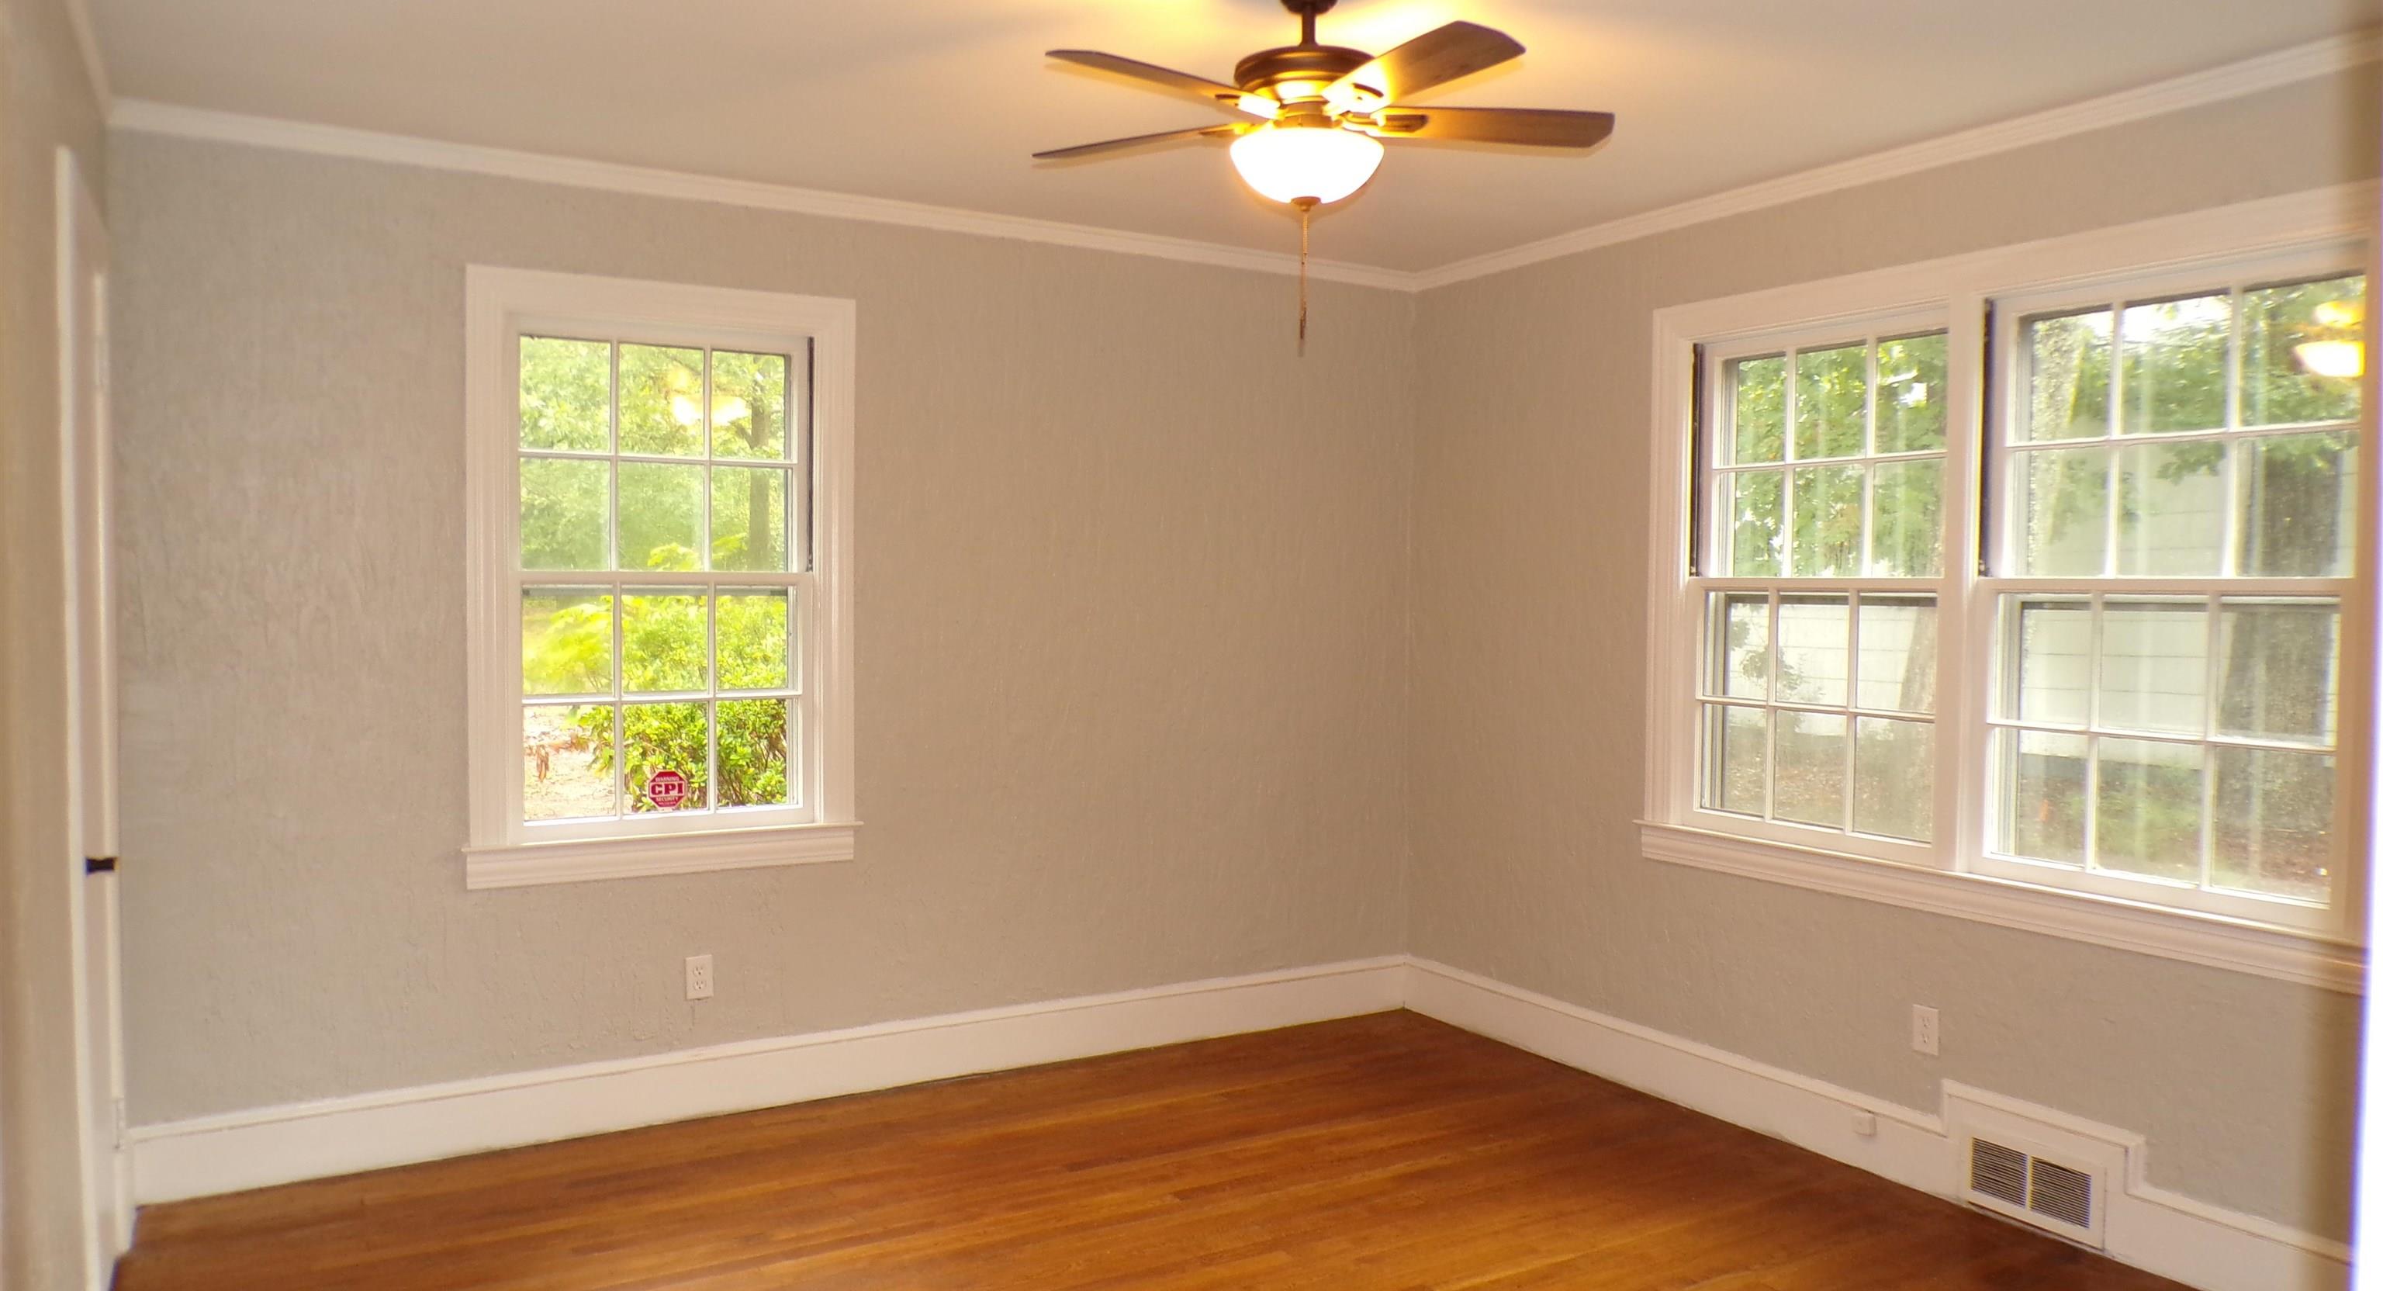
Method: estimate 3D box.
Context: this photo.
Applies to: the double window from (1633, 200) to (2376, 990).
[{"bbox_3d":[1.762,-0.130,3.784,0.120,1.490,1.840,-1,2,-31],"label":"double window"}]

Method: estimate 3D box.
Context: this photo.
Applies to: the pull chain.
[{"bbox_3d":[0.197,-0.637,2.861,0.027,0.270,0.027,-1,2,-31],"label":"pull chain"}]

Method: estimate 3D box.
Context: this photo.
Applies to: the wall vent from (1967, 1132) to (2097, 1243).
[{"bbox_3d":[1.839,1.182,3.619,0.020,0.168,0.310,-1,2,-31],"label":"wall vent"}]

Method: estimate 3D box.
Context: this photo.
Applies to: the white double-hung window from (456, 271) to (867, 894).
[{"bbox_3d":[-1.341,-0.168,4.254,0.980,1.505,0.120,-1,2,-31],"label":"white double-hung window"}]

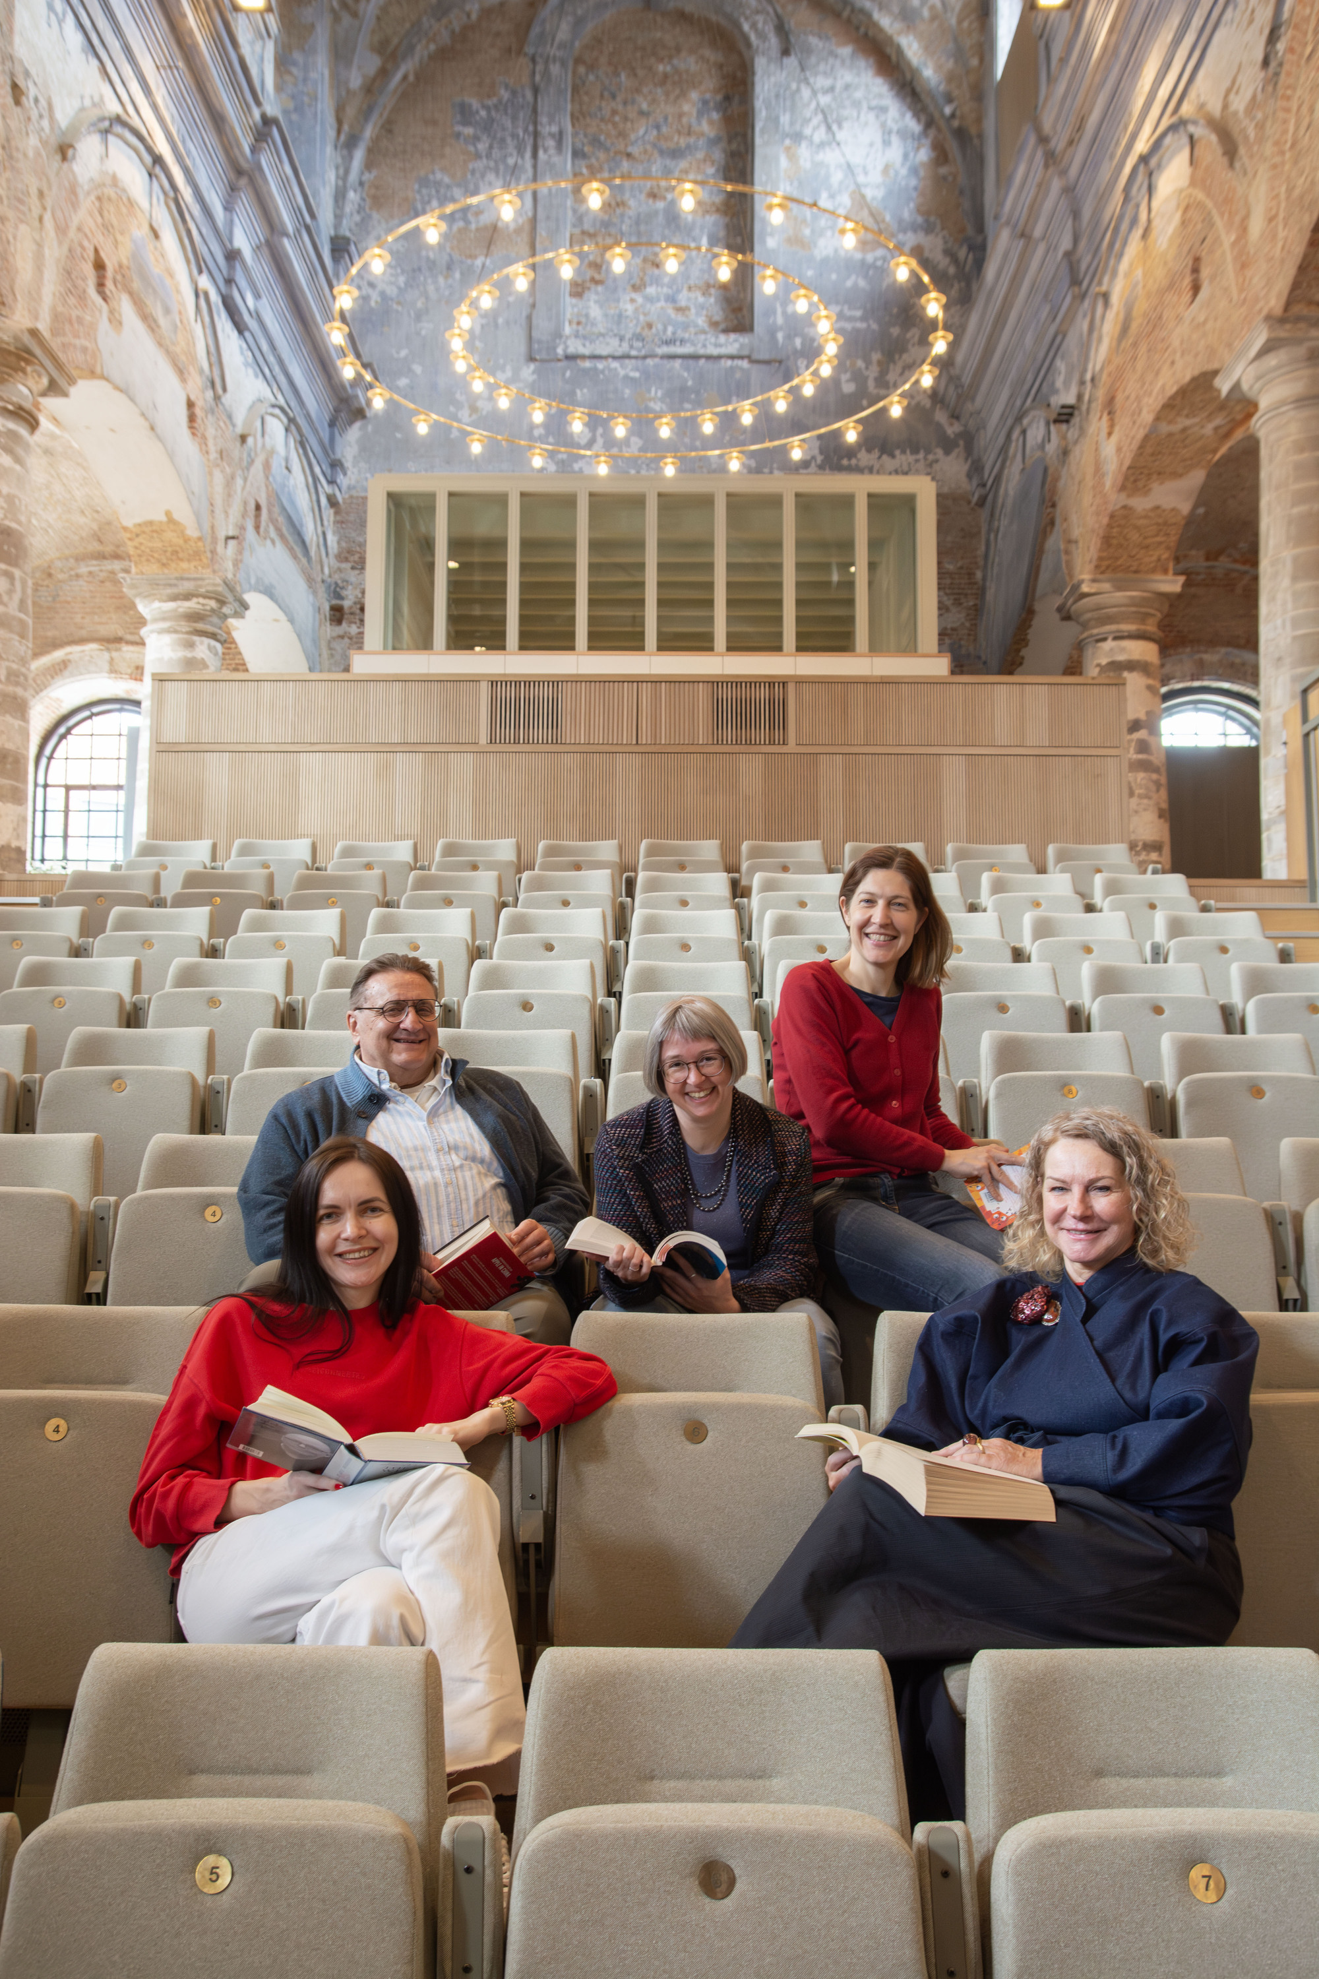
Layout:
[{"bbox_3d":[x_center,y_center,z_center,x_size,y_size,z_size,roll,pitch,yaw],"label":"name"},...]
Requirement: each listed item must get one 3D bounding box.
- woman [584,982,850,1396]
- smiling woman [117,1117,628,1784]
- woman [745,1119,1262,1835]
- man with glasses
[{"bbox_3d":[0.106,0.598,3.438,0.500,1.150,0.780,0,-6,3],"label":"woman"},{"bbox_3d":[-0.415,0.791,2.495,0.720,1.180,0.860,1,-6,-9],"label":"smiling woman"},{"bbox_3d":[0.495,0.776,2.492,0.640,1.220,0.930,-2,-6,23],"label":"woman"},{"bbox_3d":[-0.483,0.540,3.494,0.680,1.260,0.840,2,-6,-12],"label":"man with glasses"}]

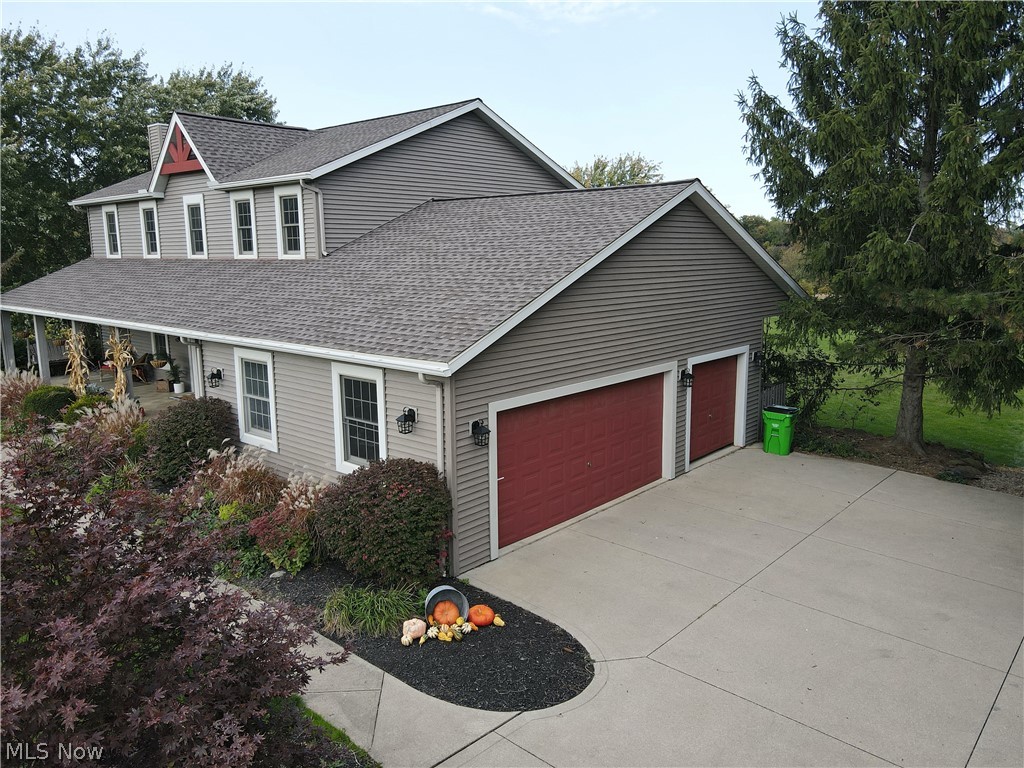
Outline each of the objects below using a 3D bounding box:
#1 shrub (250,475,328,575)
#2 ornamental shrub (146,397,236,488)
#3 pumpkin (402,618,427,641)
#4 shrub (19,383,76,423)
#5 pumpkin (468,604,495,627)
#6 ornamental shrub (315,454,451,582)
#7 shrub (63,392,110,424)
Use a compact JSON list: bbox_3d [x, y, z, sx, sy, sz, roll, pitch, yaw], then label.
[{"bbox_3d":[-3.167,1.991,10.195,1.000,1.260,1.000,-1,9,0],"label":"shrub"},{"bbox_3d":[-6.277,1.147,13.794,1.580,1.700,1.400,8,13,42],"label":"ornamental shrub"},{"bbox_3d":[-1.119,2.828,8.180,0.268,0.220,0.268,-1,9,0],"label":"pumpkin"},{"bbox_3d":[-12.685,0.553,19.384,1.400,1.120,1.320,8,13,42],"label":"shrub"},{"bbox_3d":[-0.358,2.771,8.488,0.300,0.215,0.300,-1,9,0],"label":"pumpkin"},{"bbox_3d":[-1.748,1.850,9.587,1.680,1.570,1.450,8,13,42],"label":"ornamental shrub"},{"bbox_3d":[-10.667,0.788,17.756,1.120,1.060,1.020,8,13,42],"label":"shrub"}]

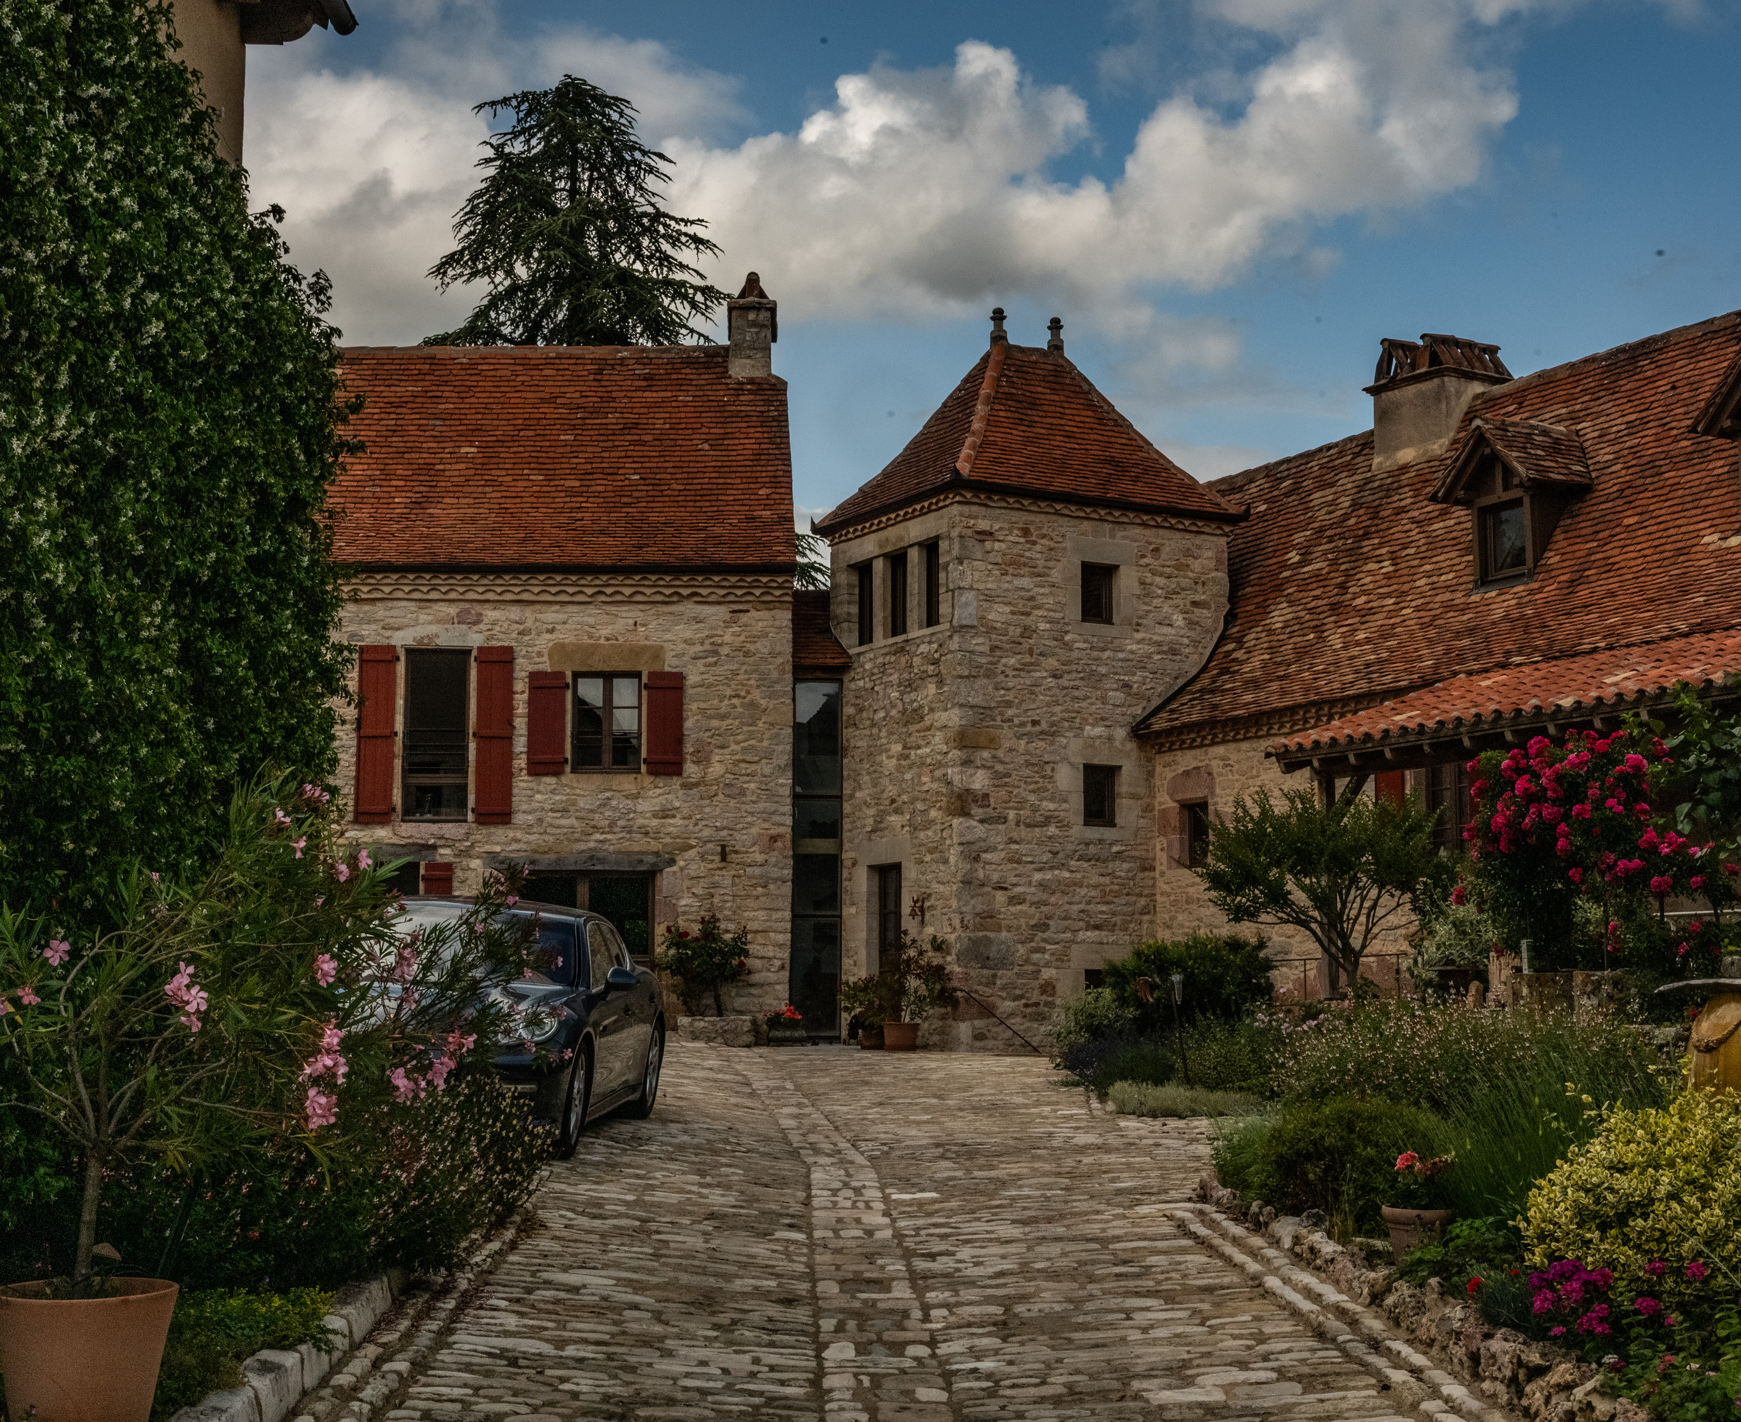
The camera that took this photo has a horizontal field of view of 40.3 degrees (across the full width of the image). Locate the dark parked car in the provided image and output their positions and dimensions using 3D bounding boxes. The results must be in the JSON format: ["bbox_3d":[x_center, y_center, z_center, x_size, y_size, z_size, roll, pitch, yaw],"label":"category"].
[{"bbox_3d":[-2.461,1.895,14.912,1.940,1.420,4.950,4,-5,3],"label":"dark parked car"}]

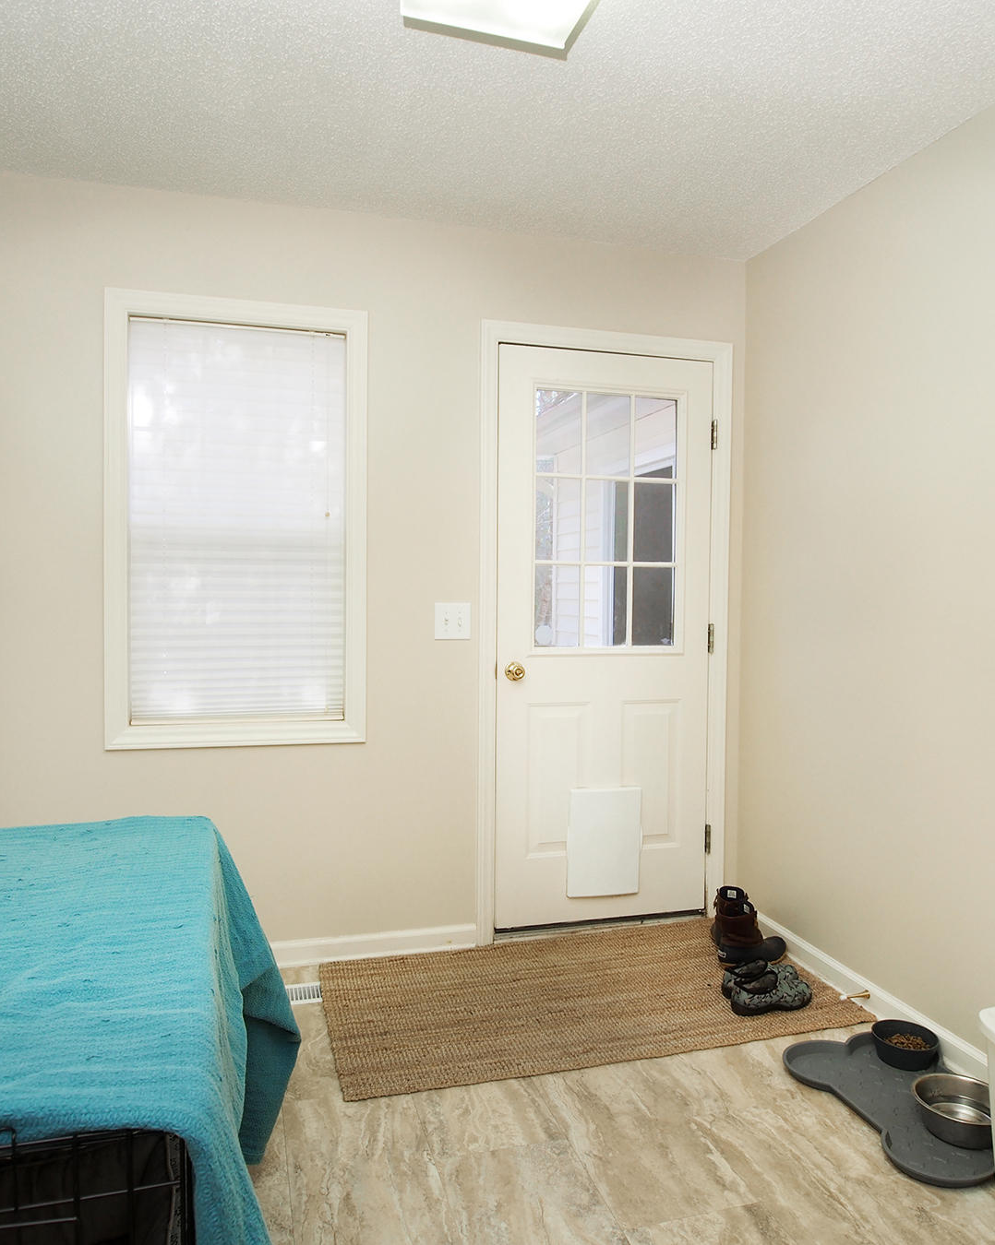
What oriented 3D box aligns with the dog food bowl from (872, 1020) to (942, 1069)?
[{"bbox_3d":[1.063,1.109,2.254,0.160,0.062,0.160,0,2,0],"label":"dog food bowl"}]

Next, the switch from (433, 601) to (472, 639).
[{"bbox_3d":[-0.149,-0.004,2.915,0.123,0.125,0.012,0,2,-16],"label":"switch"}]

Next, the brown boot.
[{"bbox_3d":[0.820,1.014,2.944,0.270,0.200,0.270,0,2,-16],"label":"brown boot"}]

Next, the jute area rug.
[{"bbox_3d":[0.246,1.121,2.628,1.500,0.012,0.795,0,2,-16],"label":"jute area rug"}]

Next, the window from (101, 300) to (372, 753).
[{"bbox_3d":[-0.815,-0.306,2.754,0.787,1.397,0.100,0,2,-16],"label":"window"}]

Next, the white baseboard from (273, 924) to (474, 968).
[{"bbox_3d":[-0.839,1.074,2.752,1.592,0.083,0.016,0,2,-16],"label":"white baseboard"}]

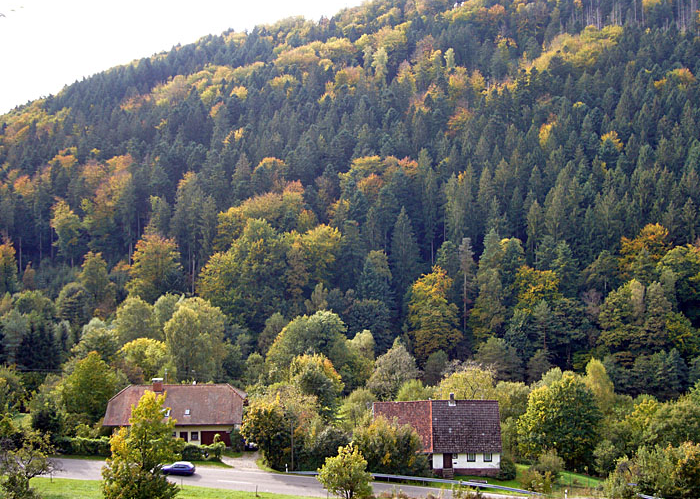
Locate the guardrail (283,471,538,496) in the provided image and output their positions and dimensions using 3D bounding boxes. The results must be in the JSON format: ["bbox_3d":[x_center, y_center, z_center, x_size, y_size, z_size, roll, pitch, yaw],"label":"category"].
[{"bbox_3d":[6.400,25.270,85.800,27.800,0.760,0.320,0,0,15],"label":"guardrail"}]

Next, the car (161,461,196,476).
[{"bbox_3d":[-19.750,24.900,90.400,3.900,1.420,1.680,0,0,13],"label":"car"}]

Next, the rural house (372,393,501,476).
[{"bbox_3d":[10.750,22.900,99.600,15.400,9.400,8.600,0,0,0],"label":"rural house"}]

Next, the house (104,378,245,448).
[{"bbox_3d":[-22.550,21.200,105.100,17.600,8.400,10.000,0,0,-2],"label":"house"}]

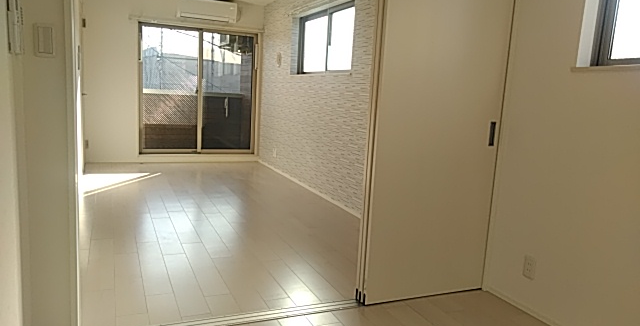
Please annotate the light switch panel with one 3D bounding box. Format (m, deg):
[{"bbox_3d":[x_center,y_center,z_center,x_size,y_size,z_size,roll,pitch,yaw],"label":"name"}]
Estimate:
[{"bbox_3d":[-1.066,-0.472,1.929,0.070,0.122,0.012,-1,9,-23],"label":"light switch panel"}]

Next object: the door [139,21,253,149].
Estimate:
[{"bbox_3d":[-1.770,-1.037,7.364,1.690,1.830,0.100,-1,9,-23],"label":"door"}]

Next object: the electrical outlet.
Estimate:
[{"bbox_3d":[1.154,0.577,2.756,0.010,0.120,0.073,-1,9,-23],"label":"electrical outlet"}]

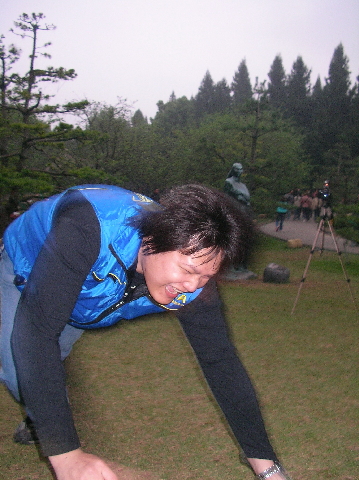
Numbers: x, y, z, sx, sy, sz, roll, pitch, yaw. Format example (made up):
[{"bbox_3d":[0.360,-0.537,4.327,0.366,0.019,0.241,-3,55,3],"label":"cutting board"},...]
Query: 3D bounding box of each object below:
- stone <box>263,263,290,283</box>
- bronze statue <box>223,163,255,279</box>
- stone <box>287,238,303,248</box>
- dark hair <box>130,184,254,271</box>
[{"bbox_3d":[1.501,0.487,8.133,0.390,0.280,0.330,0,5,-2],"label":"stone"},{"bbox_3d":[0.961,-0.309,8.430,0.480,1.820,0.440,-3,6,-37],"label":"bronze statue"},{"bbox_3d":[2.977,0.069,13.620,0.370,0.230,0.280,-1,5,-11],"label":"stone"},{"bbox_3d":[0.033,-0.029,1.150,0.180,0.190,0.210,27,25,-43],"label":"dark hair"}]

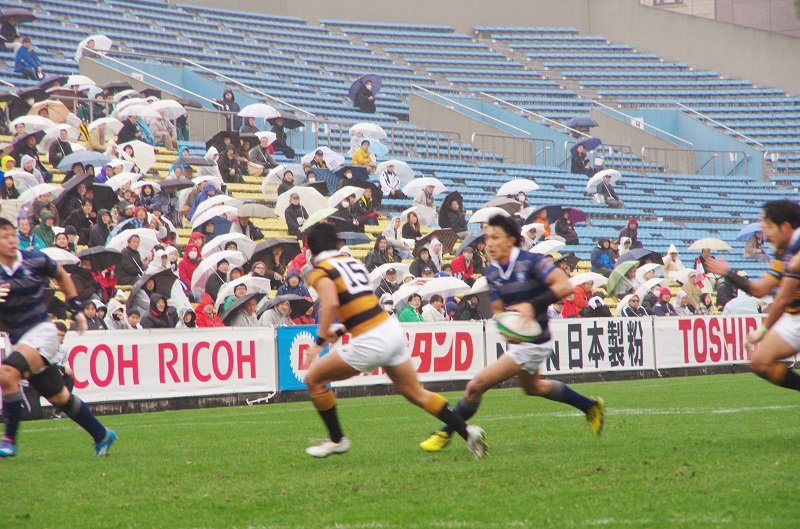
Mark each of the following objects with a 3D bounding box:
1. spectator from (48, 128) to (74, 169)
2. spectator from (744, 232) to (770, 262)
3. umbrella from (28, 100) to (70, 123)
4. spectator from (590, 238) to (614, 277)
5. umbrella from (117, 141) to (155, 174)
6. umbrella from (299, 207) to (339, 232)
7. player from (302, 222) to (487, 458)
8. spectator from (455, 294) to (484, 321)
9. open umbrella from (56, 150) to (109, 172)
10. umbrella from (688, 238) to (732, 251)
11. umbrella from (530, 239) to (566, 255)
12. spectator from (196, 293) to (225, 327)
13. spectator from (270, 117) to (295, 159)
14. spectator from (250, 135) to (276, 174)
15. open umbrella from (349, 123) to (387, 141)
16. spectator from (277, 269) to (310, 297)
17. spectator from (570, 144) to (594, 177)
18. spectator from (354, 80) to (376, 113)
[{"bbox_3d":[-7.010,-2.171,93.000,0.560,1.240,0.800,-1,-1,-35],"label":"spectator"},{"bbox_3d":[9.146,-0.264,112.925,0.750,1.200,0.580,-3,-1,32],"label":"spectator"},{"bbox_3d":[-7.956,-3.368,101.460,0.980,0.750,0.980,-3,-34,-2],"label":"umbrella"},{"bbox_3d":[4.598,0.084,100.334,0.780,1.250,0.560,-3,-1,41],"label":"spectator"},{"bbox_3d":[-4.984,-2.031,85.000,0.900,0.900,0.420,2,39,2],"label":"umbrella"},{"bbox_3d":[-1.534,-0.766,90.992,0.950,0.780,0.950,-34,-3,26],"label":"umbrella"},{"bbox_3d":[-0.037,0.509,30.000,1.250,1.570,0.680,-1,0,32],"label":"player"},{"bbox_3d":[1.270,1.156,76.836,0.540,1.250,0.750,0,-1,-28],"label":"spectator"},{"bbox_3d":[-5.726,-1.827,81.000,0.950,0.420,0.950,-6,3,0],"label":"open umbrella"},{"bbox_3d":[7.009,-0.198,100.997,1.000,0.780,1.000,-1,-1,24],"label":"umbrella"},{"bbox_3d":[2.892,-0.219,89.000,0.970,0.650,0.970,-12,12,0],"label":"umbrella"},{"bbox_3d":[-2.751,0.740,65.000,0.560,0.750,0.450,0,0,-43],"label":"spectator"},{"bbox_3d":[-2.842,-3.083,111.924,0.750,1.200,0.580,-3,-1,33],"label":"spectator"},{"bbox_3d":[-3.071,-2.300,103.000,0.560,1.240,0.800,-1,-1,-40],"label":"spectator"},{"bbox_3d":[-0.831,-3.194,112.993,0.980,0.780,0.980,-2,-1,0],"label":"open umbrella"},{"bbox_3d":[-1.649,0.706,72.328,0.550,1.270,0.750,-1,0,-22],"label":"spectator"},{"bbox_3d":[5.598,-2.993,135.954,0.780,1.250,0.560,-2,-1,34],"label":"spectator"},{"bbox_3d":[-0.914,-5.035,136.909,0.750,1.200,0.580,-3,-1,42],"label":"spectator"}]

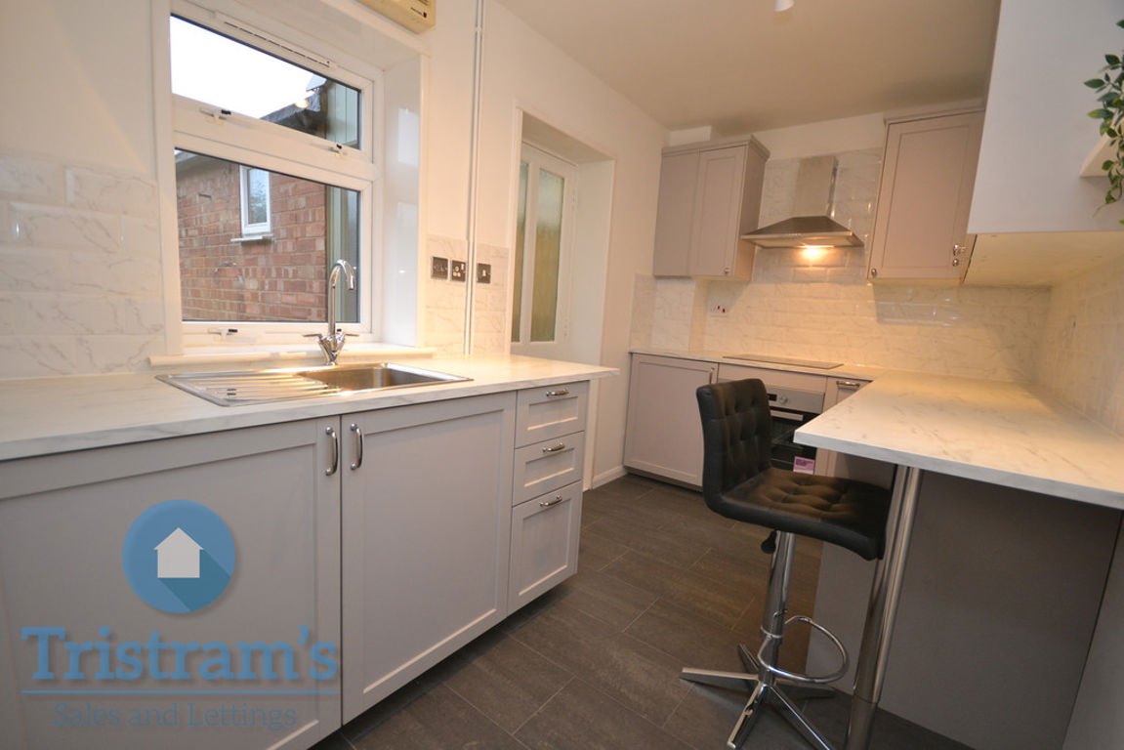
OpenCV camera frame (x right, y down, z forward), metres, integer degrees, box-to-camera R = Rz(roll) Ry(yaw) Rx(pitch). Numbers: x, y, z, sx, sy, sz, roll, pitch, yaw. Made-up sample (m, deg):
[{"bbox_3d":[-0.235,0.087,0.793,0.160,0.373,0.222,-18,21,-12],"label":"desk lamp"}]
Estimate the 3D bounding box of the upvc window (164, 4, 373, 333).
[{"bbox_3d":[-1.057,-0.691,1.762,0.080,1.135,0.800,9,10,38],"label":"upvc window"}]

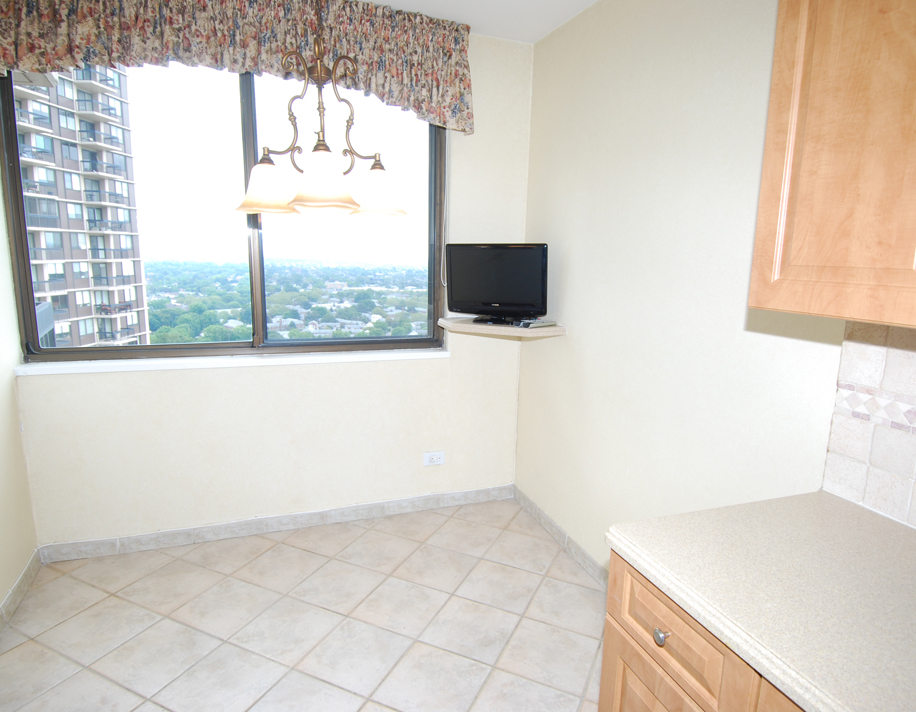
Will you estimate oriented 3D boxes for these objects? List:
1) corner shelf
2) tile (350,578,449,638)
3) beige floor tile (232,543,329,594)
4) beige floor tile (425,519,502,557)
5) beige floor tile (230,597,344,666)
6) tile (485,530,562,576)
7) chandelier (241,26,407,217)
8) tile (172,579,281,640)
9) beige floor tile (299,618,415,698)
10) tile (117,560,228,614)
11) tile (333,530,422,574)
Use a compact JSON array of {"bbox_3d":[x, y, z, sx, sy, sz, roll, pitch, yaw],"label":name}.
[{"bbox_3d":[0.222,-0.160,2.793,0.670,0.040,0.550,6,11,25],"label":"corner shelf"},{"bbox_3d":[-0.233,1.042,2.217,0.312,0.010,0.312,6,11,24],"label":"tile"},{"bbox_3d":[-0.840,1.020,2.564,0.323,0.010,0.323,6,10,24],"label":"beige floor tile"},{"bbox_3d":[0.034,0.938,2.743,0.308,0.015,0.308,6,11,24],"label":"beige floor tile"},{"bbox_3d":[-0.654,1.059,2.064,0.312,0.010,0.312,6,11,24],"label":"beige floor tile"},{"bbox_3d":[0.312,0.967,2.616,0.308,0.015,0.308,6,11,24],"label":"tile"},{"bbox_3d":[-0.401,-0.699,1.573,0.560,0.552,0.540,-1,10,-13],"label":"chandelier"},{"bbox_3d":[-0.976,1.065,2.267,0.323,0.010,0.323,6,10,24],"label":"tile"},{"bbox_3d":[-0.378,1.124,2.002,0.323,0.010,0.323,6,10,24],"label":"beige floor tile"},{"bbox_3d":[-1.236,1.004,2.325,0.312,0.010,0.312,6,11,24],"label":"tile"},{"bbox_3d":[-0.386,0.968,2.635,0.312,0.010,0.312,6,11,24],"label":"tile"}]

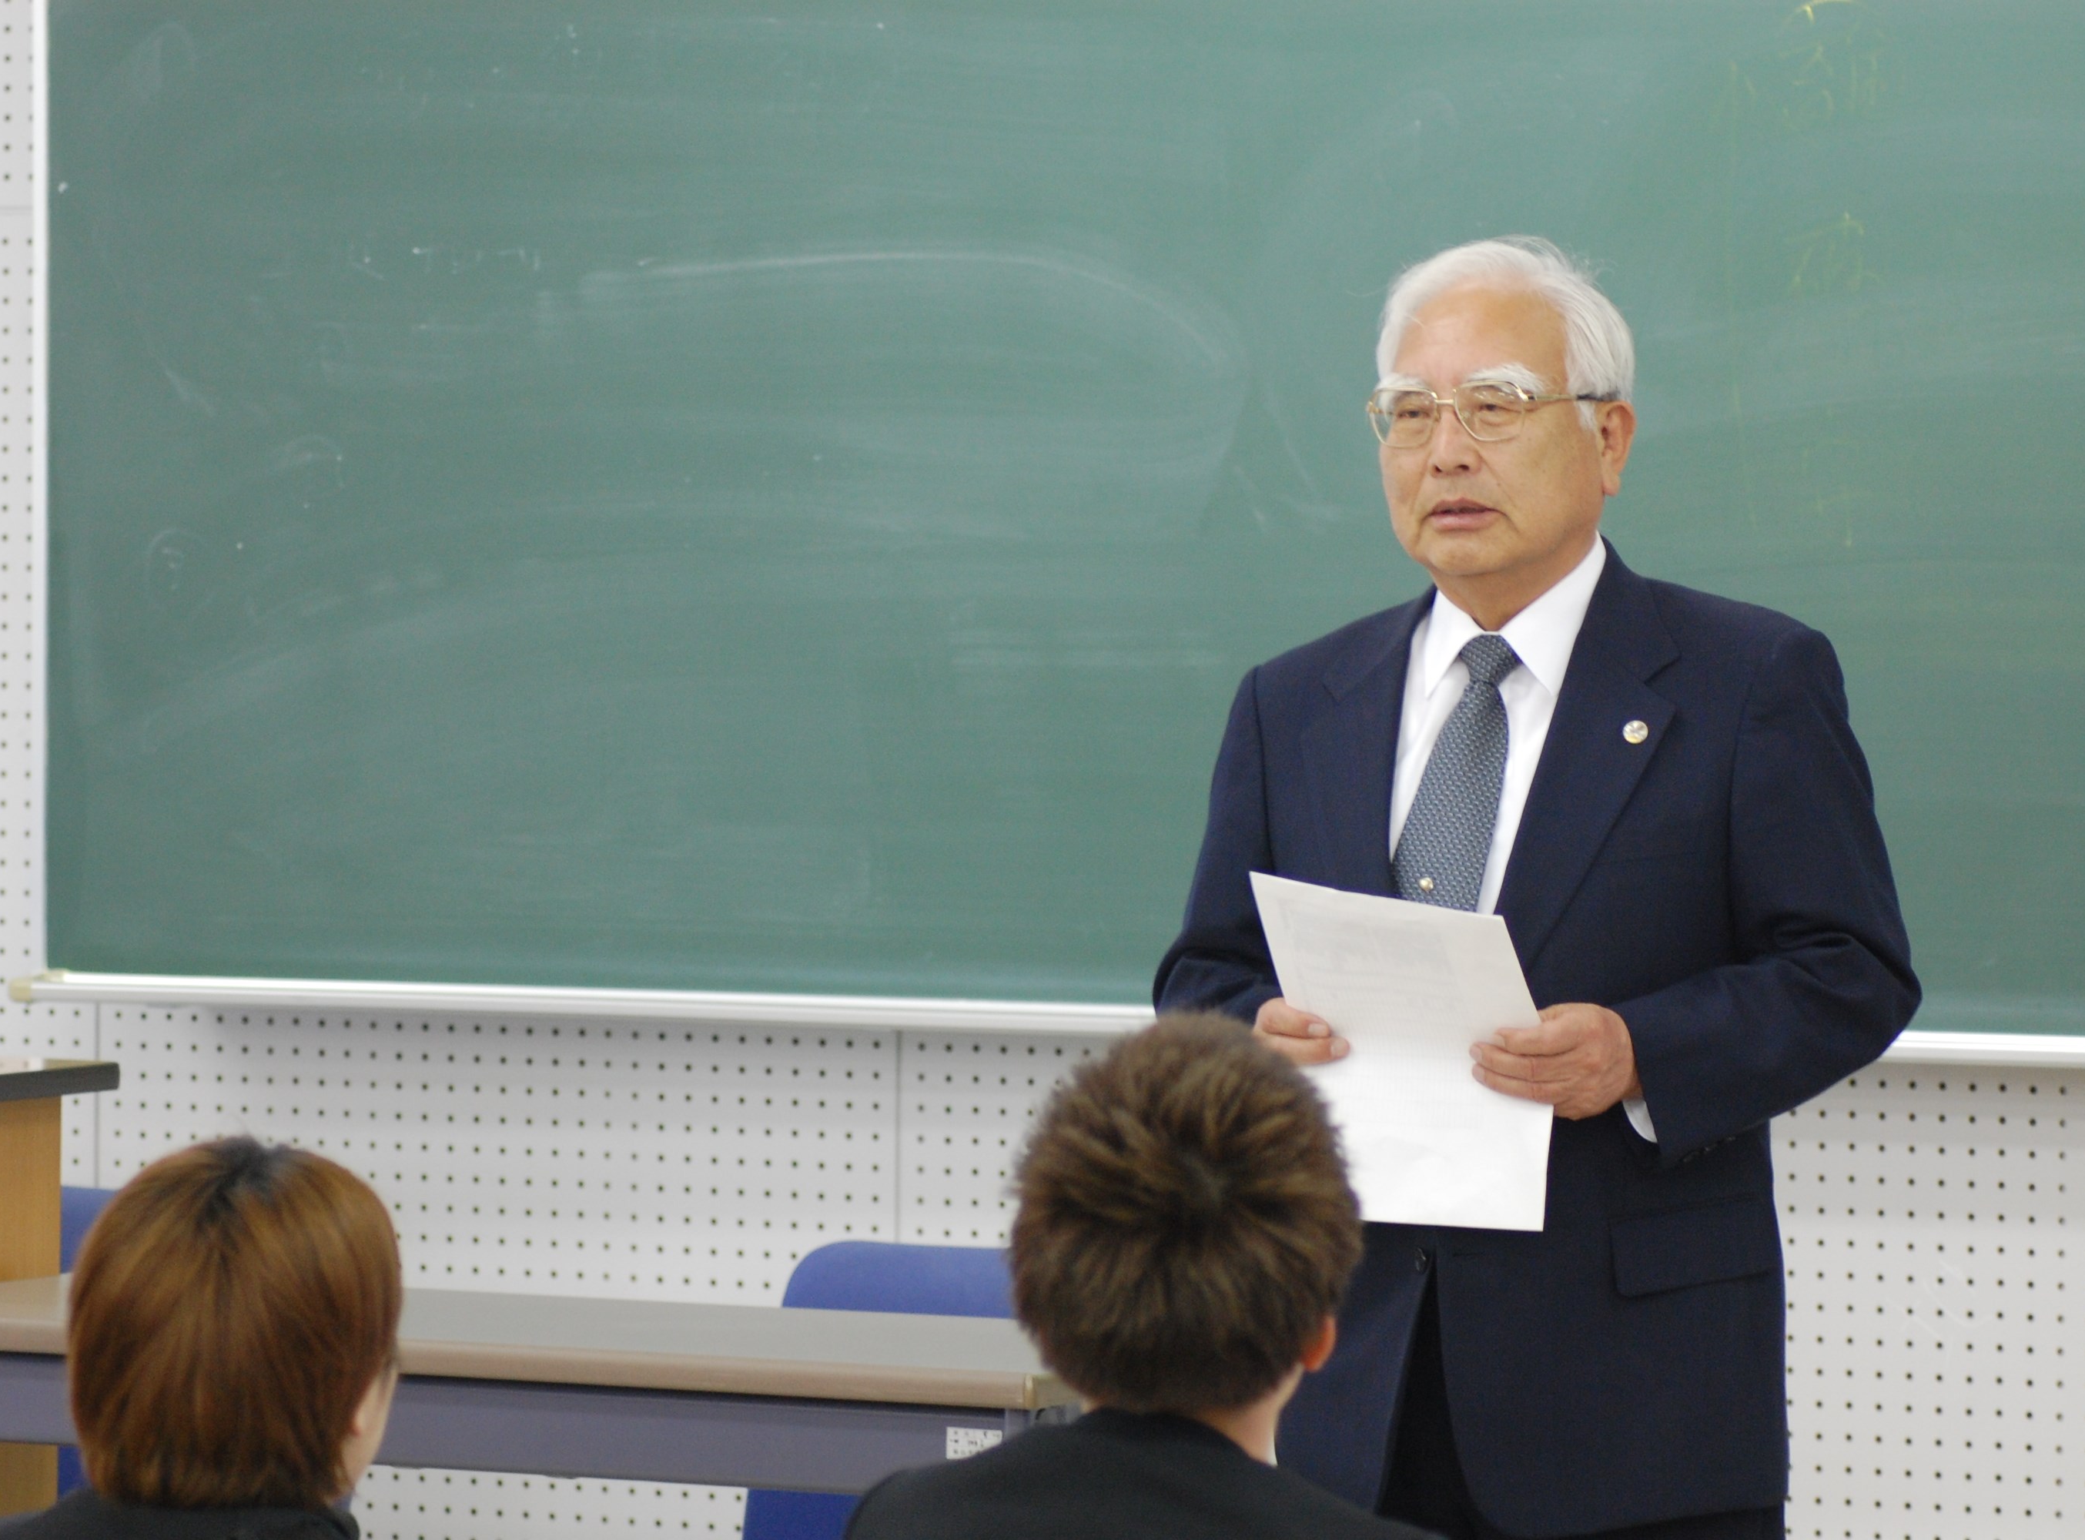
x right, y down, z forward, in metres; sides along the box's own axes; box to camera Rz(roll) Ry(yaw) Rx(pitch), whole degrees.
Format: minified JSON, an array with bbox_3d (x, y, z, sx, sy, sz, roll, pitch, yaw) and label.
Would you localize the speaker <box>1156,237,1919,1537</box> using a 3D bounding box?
[{"bbox_3d":[0.352,0.427,7.410,0.600,1.650,0.430,1,2,29],"label":"speaker"}]

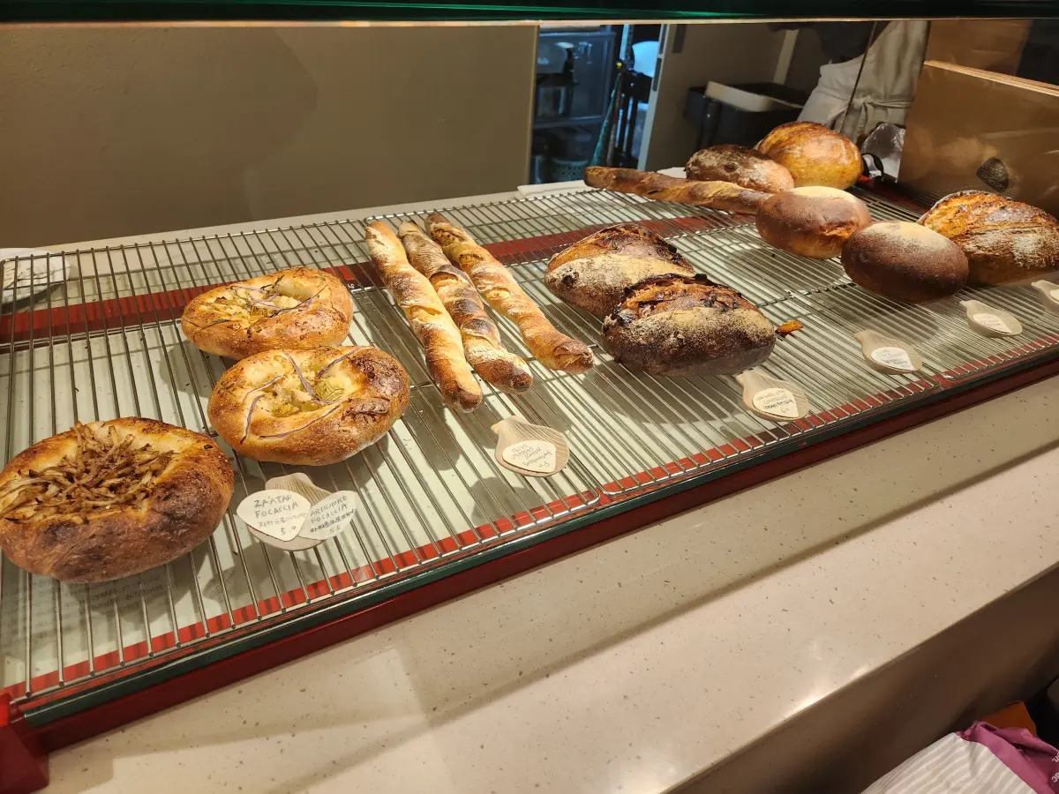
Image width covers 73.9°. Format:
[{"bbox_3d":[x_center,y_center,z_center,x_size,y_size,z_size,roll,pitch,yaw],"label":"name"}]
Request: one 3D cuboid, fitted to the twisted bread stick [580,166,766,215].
[{"bbox_3d":[0.288,-0.325,1.126,0.410,0.034,0.042,11,35,7],"label":"twisted bread stick"}]

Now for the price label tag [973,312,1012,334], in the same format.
[{"bbox_3d":[0.544,-0.088,0.829,0.036,0.004,0.046,-1,44,-10],"label":"price label tag"}]

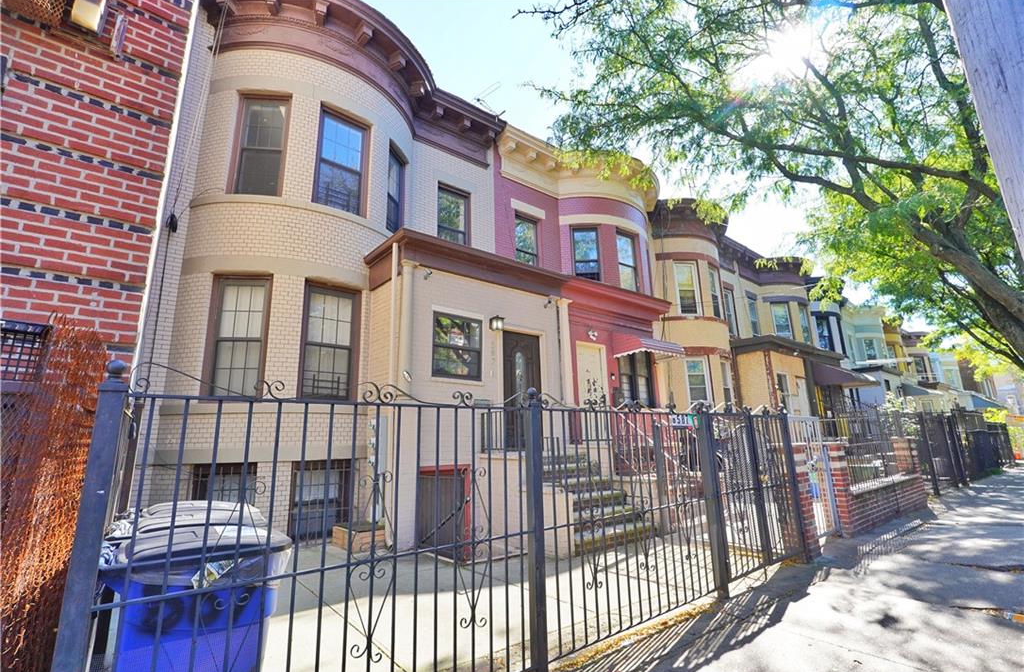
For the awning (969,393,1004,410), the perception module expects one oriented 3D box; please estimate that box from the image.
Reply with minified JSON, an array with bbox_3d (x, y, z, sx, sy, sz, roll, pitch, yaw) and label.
[{"bbox_3d":[42.359,5.829,40.531,2.033,1.230,1.627,9,-17,-38],"label":"awning"}]

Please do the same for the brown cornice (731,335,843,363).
[{"bbox_3d":[10.419,0.804,16.925,6.950,0.570,1.400,9,-16,-37],"label":"brown cornice"}]

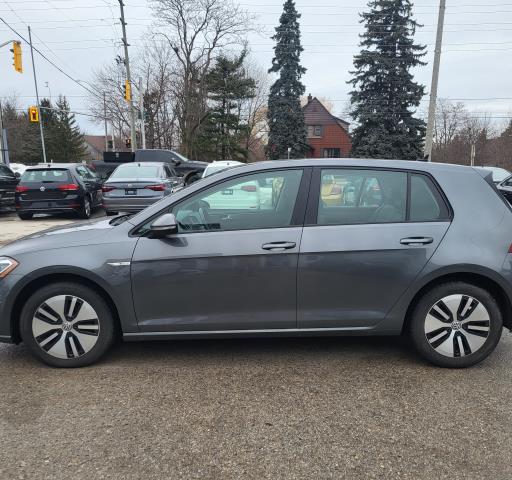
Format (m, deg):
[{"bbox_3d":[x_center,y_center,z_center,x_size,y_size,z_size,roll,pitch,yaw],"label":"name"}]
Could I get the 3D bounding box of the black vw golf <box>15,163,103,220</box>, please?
[{"bbox_3d":[-5.691,-1.512,14.499,1.810,1.460,4.260,-1,9,-7],"label":"black vw golf"}]

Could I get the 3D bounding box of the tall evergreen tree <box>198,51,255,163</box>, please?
[{"bbox_3d":[-2.681,-11.218,43.806,5.800,11.500,5.800,0,9,0],"label":"tall evergreen tree"}]

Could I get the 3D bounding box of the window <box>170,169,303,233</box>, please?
[{"bbox_3d":[-0.124,-0.272,3.309,0.911,0.454,0.050,0,-13,0],"label":"window"}]

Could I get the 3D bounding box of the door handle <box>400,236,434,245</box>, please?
[{"bbox_3d":[1.067,0.008,3.177,0.220,0.047,0.060,0,9,0],"label":"door handle"}]

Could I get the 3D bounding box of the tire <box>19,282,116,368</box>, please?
[{"bbox_3d":[-1.263,0.571,3.338,0.630,0.630,0.210,-1,9,-5],"label":"tire"}]

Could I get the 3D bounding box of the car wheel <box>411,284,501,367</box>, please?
[{"bbox_3d":[1.358,0.560,3.338,0.630,0.630,0.210,0,9,0],"label":"car wheel"}]

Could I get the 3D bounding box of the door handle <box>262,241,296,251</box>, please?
[{"bbox_3d":[0.157,0.038,3.176,0.220,0.047,0.060,0,9,0],"label":"door handle"}]

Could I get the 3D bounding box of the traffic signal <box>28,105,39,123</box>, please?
[{"bbox_3d":[-16.186,-9.152,35.000,0.520,1.120,0.330,-2,9,-11],"label":"traffic signal"}]

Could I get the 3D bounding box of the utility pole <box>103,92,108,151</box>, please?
[{"bbox_3d":[-16.710,-11.612,53.853,0.260,9.600,0.260,0,9,0],"label":"utility pole"}]

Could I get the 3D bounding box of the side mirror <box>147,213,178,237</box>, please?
[{"bbox_3d":[-0.612,-0.101,3.144,0.190,0.160,0.230,0,9,0],"label":"side mirror"}]

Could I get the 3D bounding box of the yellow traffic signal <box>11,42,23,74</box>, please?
[{"bbox_3d":[-8.669,-6.606,17.400,0.330,1.120,0.520,0,9,0],"label":"yellow traffic signal"}]

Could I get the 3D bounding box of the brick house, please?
[{"bbox_3d":[7.087,-11.119,52.931,8.300,7.910,9.000,0,9,0],"label":"brick house"}]

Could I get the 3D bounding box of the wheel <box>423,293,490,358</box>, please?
[{"bbox_3d":[1.399,0.598,3.333,0.440,0.440,0.180,0,9,0],"label":"wheel"}]

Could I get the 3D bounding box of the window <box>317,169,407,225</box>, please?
[{"bbox_3d":[0.736,-0.300,3.308,0.638,0.401,0.040,0,-13,0],"label":"window"}]

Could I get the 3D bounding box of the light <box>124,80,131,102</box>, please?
[{"bbox_3d":[-6.763,-7.816,25.300,0.330,1.120,0.520,0,9,0],"label":"light"}]

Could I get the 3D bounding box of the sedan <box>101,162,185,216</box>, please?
[{"bbox_3d":[-3.542,-1.741,15.516,1.800,1.460,4.700,0,9,-3],"label":"sedan"}]

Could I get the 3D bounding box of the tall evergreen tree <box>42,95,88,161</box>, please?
[{"bbox_3d":[-19.500,-10.532,48.965,4.800,8.600,4.800,0,9,0],"label":"tall evergreen tree"}]

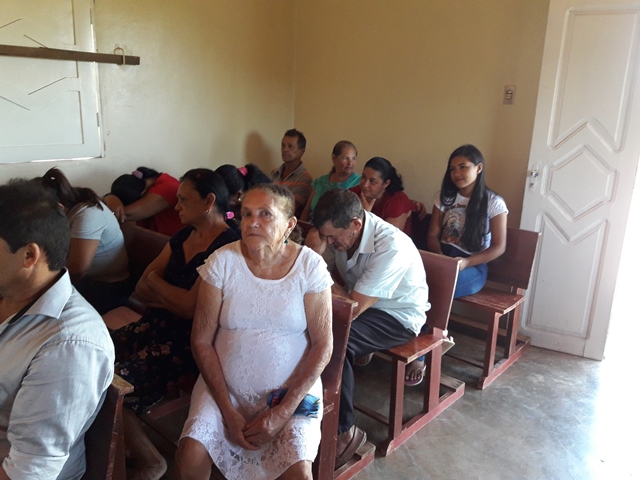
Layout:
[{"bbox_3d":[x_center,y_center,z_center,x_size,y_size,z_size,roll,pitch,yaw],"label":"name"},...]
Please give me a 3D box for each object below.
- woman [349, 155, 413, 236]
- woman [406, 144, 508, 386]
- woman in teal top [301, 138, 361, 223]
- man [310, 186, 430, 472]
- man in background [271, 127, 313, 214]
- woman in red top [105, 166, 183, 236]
[{"bbox_3d":[0.267,0.042,3.302,0.500,1.110,0.730,14,19,40],"label":"woman"},{"bbox_3d":[0.688,0.098,2.918,0.480,1.220,0.750,13,18,37],"label":"woman"},{"bbox_3d":[-0.075,-0.085,3.585,0.480,1.190,0.730,9,16,26],"label":"woman in teal top"},{"bbox_3d":[0.127,0.316,2.260,0.500,1.090,0.750,14,19,40],"label":"man"},{"bbox_3d":[-0.402,-0.192,3.845,0.500,1.245,0.750,14,19,40],"label":"man in background"},{"bbox_3d":[-0.783,0.125,2.957,0.520,1.050,0.820,14,19,40],"label":"woman in red top"}]

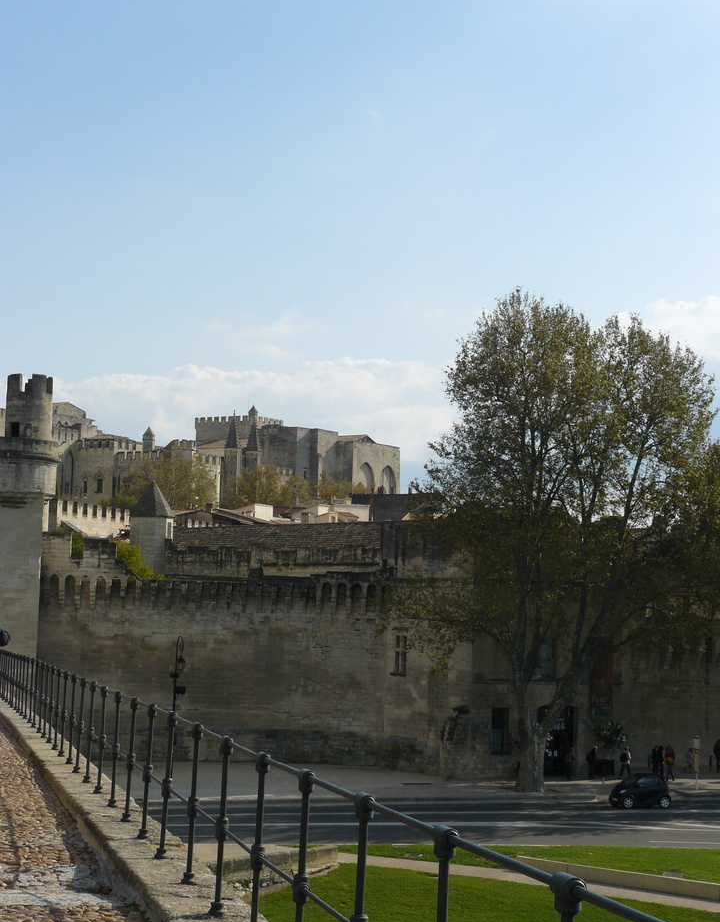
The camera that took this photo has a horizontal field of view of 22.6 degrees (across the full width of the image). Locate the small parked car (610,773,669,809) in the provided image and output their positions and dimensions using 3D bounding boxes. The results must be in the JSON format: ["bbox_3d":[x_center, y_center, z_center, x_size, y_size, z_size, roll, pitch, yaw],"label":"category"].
[{"bbox_3d":[12.949,15.238,83.370,2.650,1.550,1.550,3,-5,-14],"label":"small parked car"}]

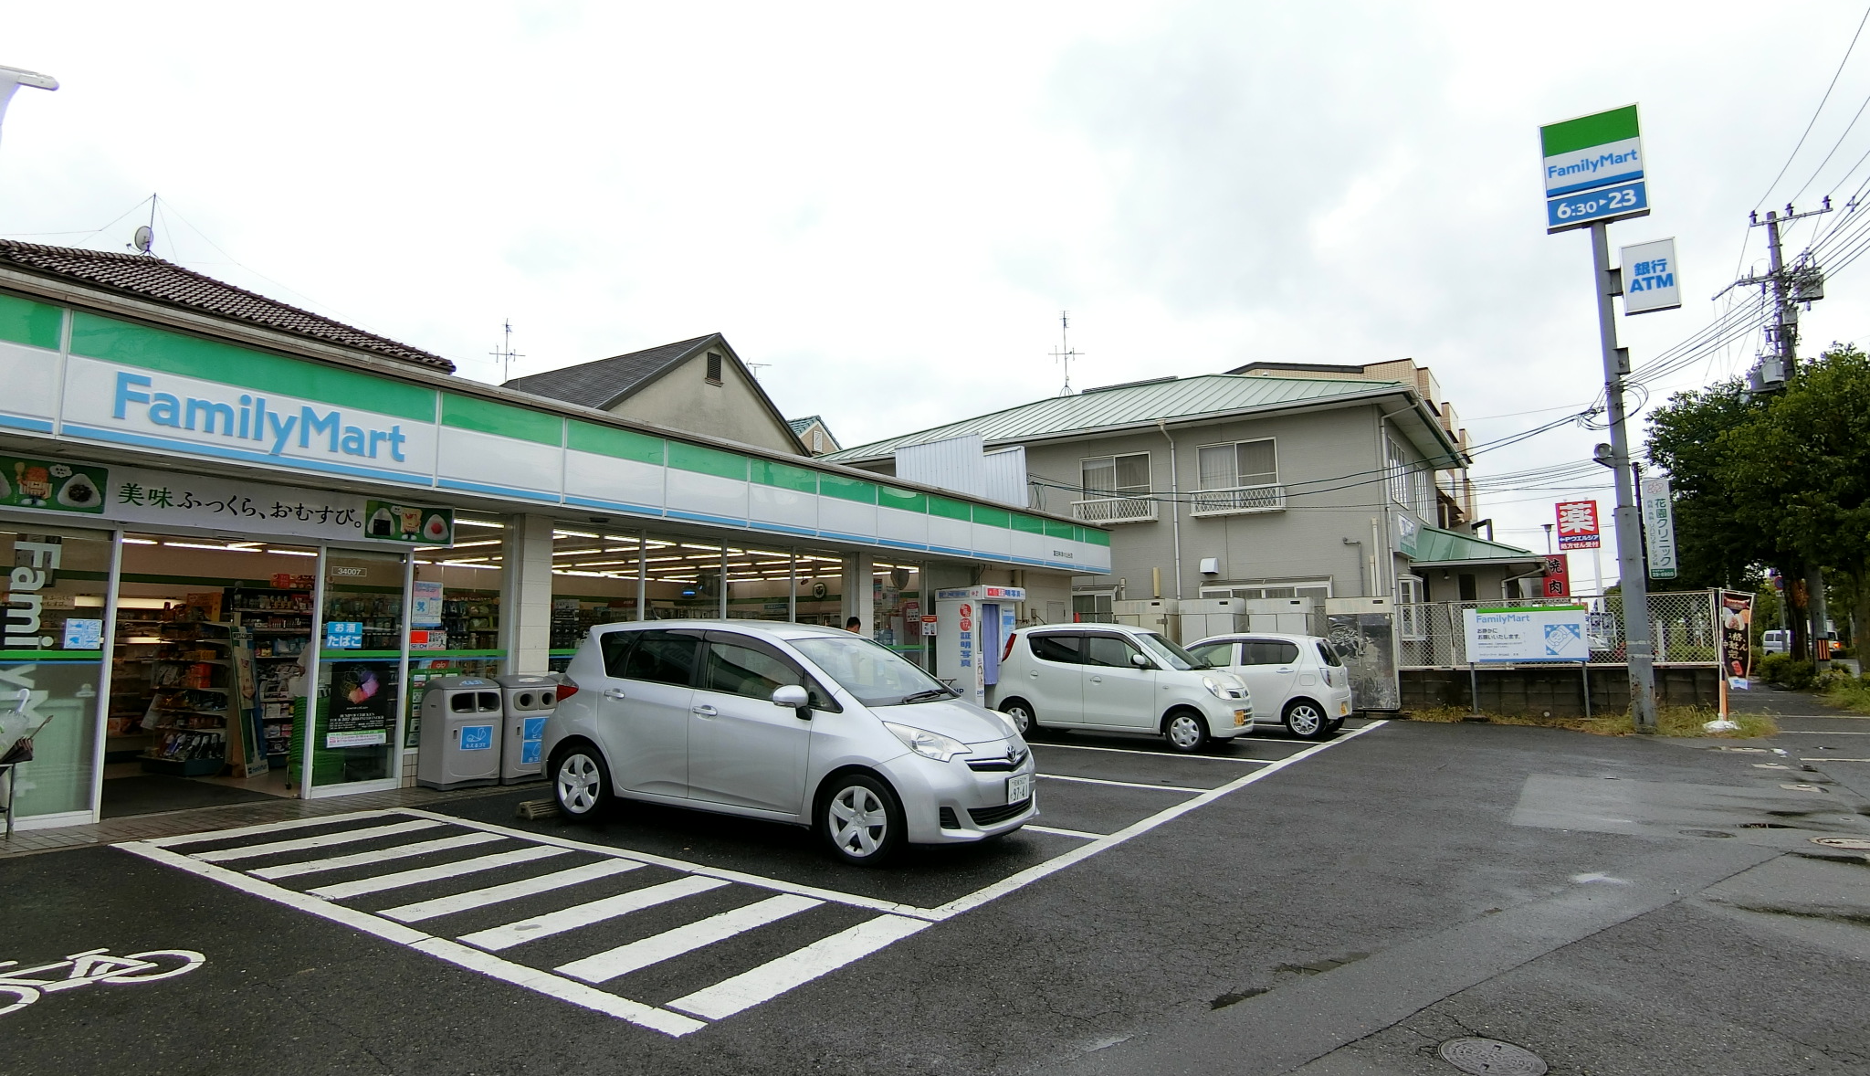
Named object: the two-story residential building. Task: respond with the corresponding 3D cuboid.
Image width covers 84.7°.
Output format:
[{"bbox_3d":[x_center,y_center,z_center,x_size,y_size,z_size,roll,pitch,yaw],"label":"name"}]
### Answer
[{"bbox_3d":[6.193,0.050,26.634,16.000,8.250,9.700,-5,-7,34],"label":"two-story residential building"}]

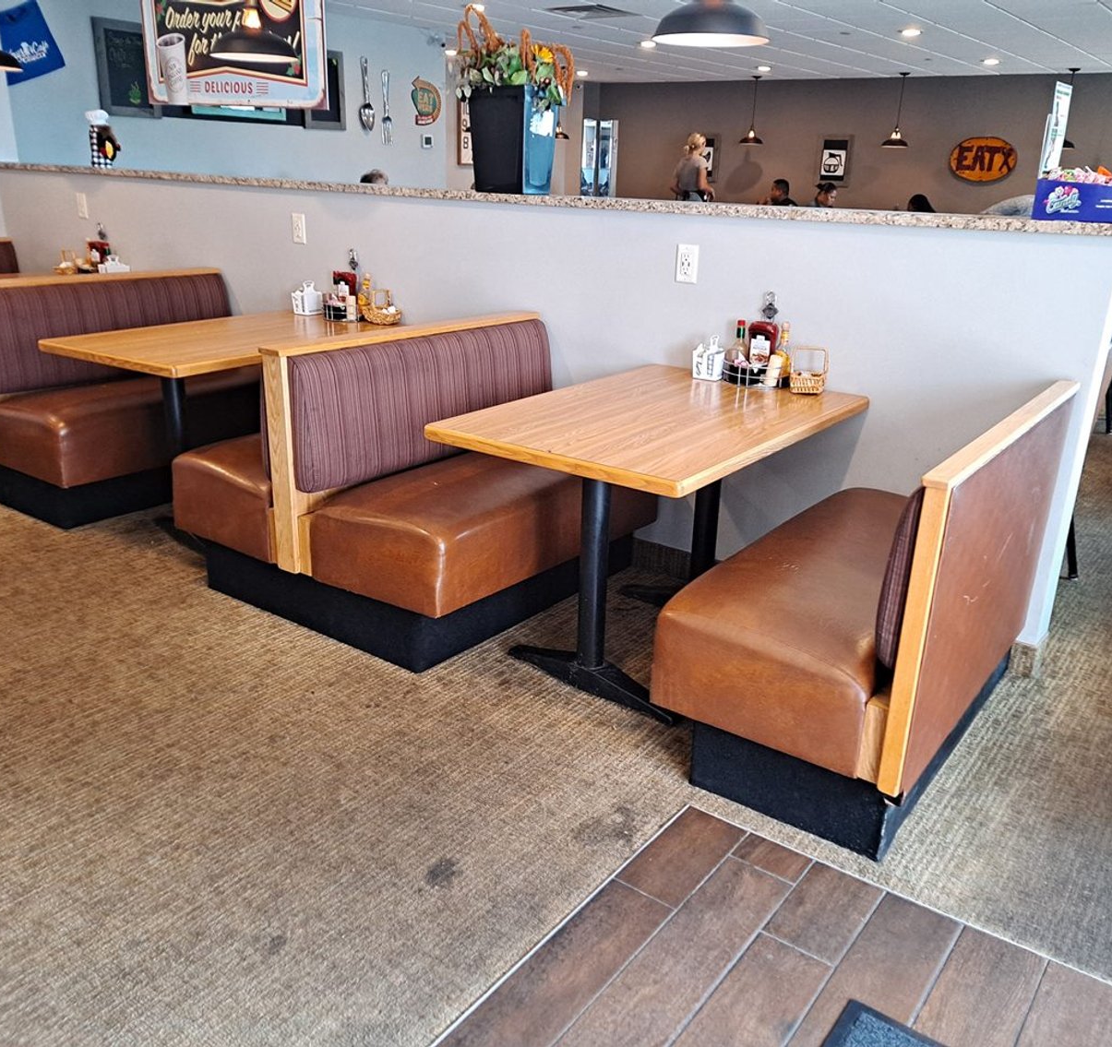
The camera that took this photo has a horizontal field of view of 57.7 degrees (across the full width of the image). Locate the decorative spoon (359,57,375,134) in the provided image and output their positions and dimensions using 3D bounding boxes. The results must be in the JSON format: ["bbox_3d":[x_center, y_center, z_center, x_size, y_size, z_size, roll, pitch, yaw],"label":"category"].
[{"bbox_3d":[-1.465,-3.350,7.859,0.035,0.545,0.140,15,24,33],"label":"decorative spoon"}]

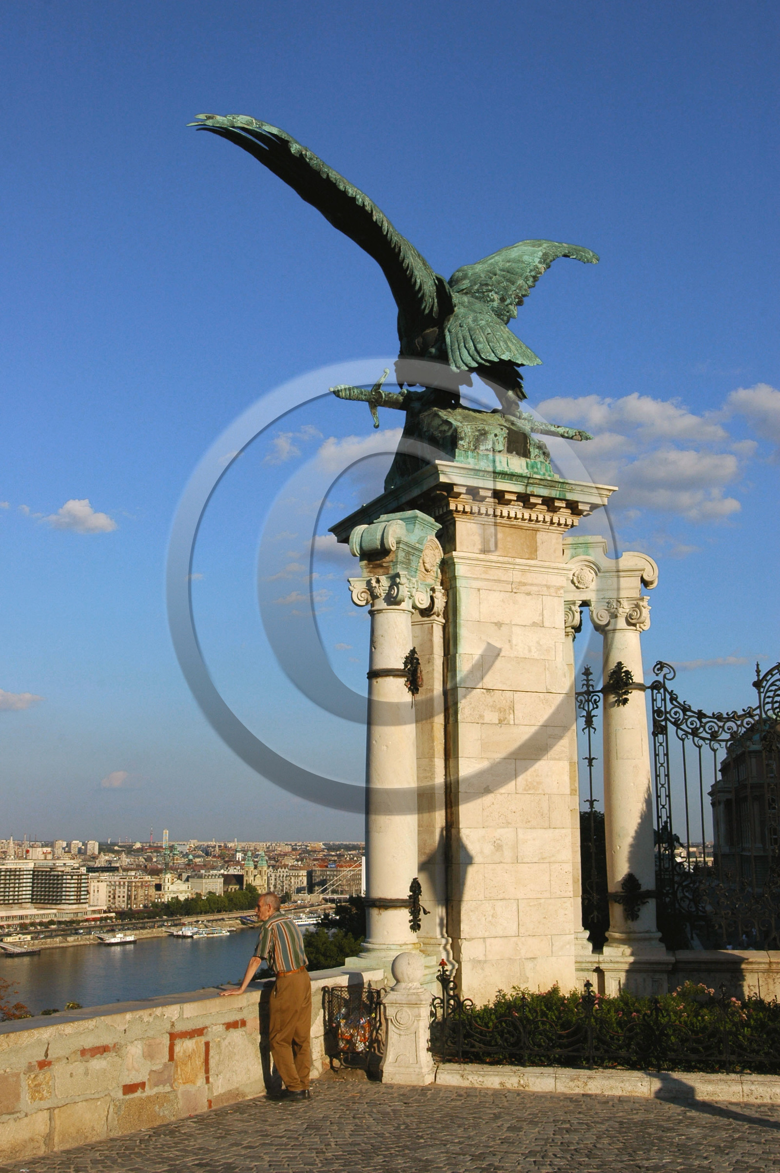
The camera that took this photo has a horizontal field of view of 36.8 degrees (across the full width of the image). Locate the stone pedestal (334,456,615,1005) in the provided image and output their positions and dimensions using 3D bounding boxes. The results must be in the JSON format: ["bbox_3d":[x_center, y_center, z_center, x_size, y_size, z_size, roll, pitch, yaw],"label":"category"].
[{"bbox_3d":[0.927,1.954,13.894,2.400,5.930,3.100,6,-13,-25],"label":"stone pedestal"}]

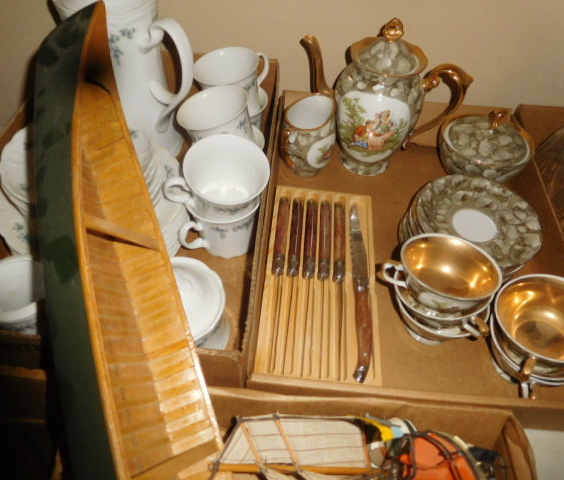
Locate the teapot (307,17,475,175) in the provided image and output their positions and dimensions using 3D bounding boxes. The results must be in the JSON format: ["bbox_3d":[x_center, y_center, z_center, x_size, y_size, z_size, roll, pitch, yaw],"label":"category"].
[{"bbox_3d":[0.118,-0.181,0.586,0.209,0.202,0.112,18,51,11],"label":"teapot"}]

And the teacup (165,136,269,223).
[{"bbox_3d":[-0.072,-0.053,0.490,0.107,0.073,0.085,-10,66,-17],"label":"teacup"}]

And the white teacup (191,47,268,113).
[{"bbox_3d":[-0.057,-0.205,0.615,0.107,0.073,0.085,-38,55,-18],"label":"white teacup"}]

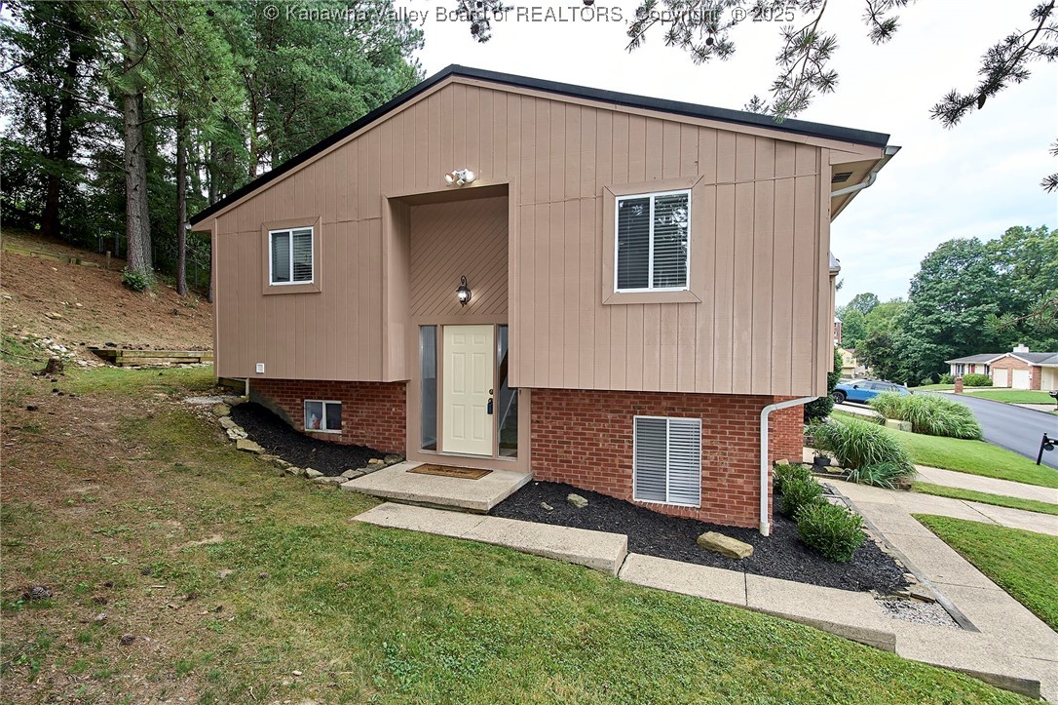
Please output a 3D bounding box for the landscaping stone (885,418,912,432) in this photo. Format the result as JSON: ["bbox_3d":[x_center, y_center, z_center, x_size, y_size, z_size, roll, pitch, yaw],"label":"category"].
[{"bbox_3d":[17.940,3.555,24.200,1.100,0.440,0.450,1,1,20],"label":"landscaping stone"}]

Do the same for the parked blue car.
[{"bbox_3d":[19.298,2.283,28.839,4.520,1.630,1.830,8,4,20],"label":"parked blue car"}]

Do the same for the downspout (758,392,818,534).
[{"bbox_3d":[3.120,1.363,6.021,0.590,1.700,0.200,1,1,20],"label":"downspout"}]

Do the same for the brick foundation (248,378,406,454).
[{"bbox_3d":[-3.443,1.013,8.623,3.326,1.143,0.350,1,1,20],"label":"brick foundation"}]

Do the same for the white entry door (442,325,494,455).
[{"bbox_3d":[-0.941,0.577,7.765,0.850,1.997,0.050,1,1,20],"label":"white entry door"}]

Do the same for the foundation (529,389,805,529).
[{"bbox_3d":[1.602,1.308,6.766,3.215,1.637,0.350,1,1,20],"label":"foundation"}]

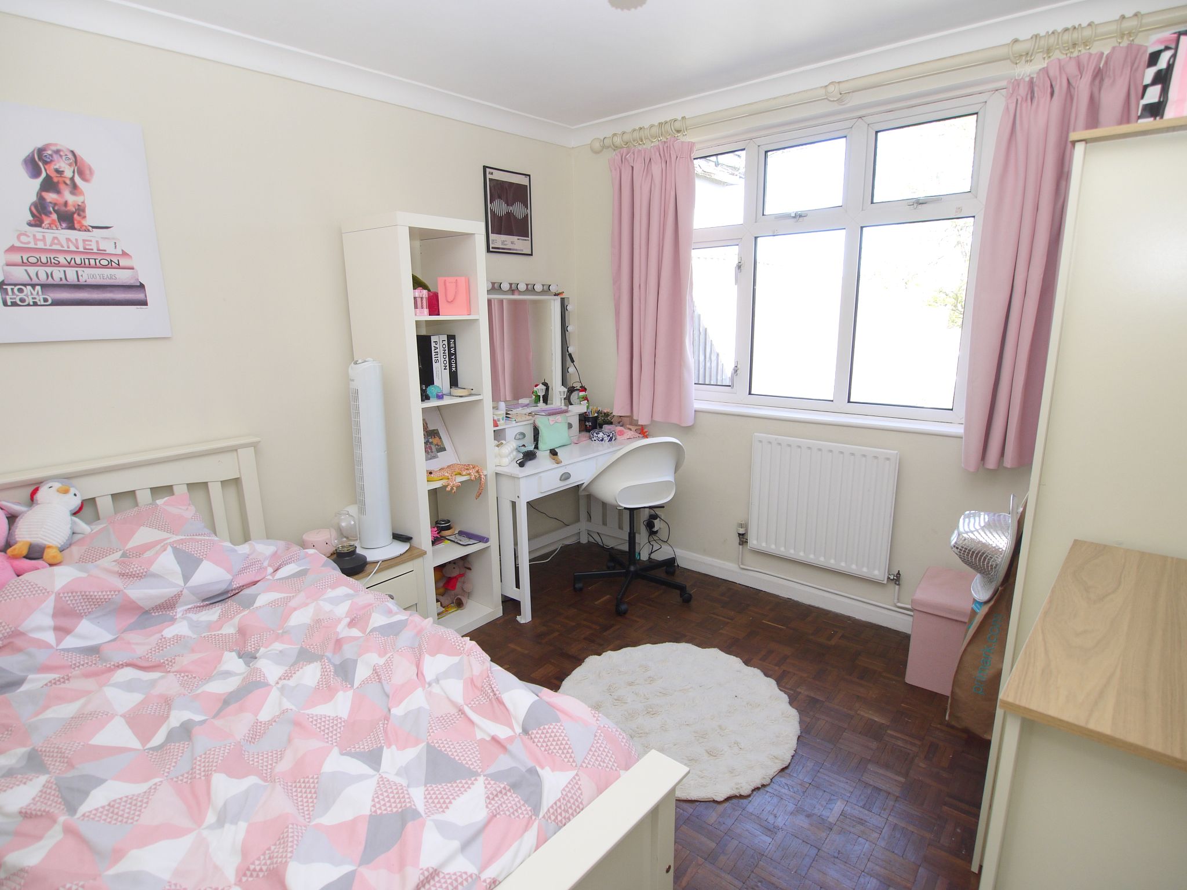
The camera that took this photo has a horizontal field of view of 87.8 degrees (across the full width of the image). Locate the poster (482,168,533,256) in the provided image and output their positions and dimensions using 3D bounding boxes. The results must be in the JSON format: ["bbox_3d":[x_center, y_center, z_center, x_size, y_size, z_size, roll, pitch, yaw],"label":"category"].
[{"bbox_3d":[-0.450,-1.230,3.278,0.020,0.418,0.316,10,17,41],"label":"poster"}]

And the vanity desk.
[{"bbox_3d":[-0.187,0.376,3.409,0.510,0.750,1.005,10,17,41],"label":"vanity desk"}]

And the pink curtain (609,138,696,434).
[{"bbox_3d":[0.310,-0.825,3.298,0.515,1.430,0.120,10,17,41],"label":"pink curtain"}]

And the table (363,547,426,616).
[{"bbox_3d":[-1.006,0.696,2.669,0.433,0.492,0.418,10,17,41],"label":"table"}]

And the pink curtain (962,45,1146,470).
[{"bbox_3d":[1.607,-0.575,2.176,0.380,1.395,0.120,10,17,41],"label":"pink curtain"}]

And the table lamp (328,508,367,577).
[{"bbox_3d":[-0.976,0.382,2.452,0.145,0.250,0.145,10,16,39],"label":"table lamp"}]

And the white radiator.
[{"bbox_3d":[1.079,0.280,2.942,0.673,0.610,0.070,10,17,41],"label":"white radiator"}]

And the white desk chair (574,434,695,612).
[{"bbox_3d":[0.206,0.348,3.259,0.620,0.885,0.620,-6,14,-23],"label":"white desk chair"}]

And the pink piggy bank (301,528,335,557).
[{"bbox_3d":[-1.156,0.419,2.605,0.123,0.092,0.122,-8,15,-25],"label":"pink piggy bank"}]

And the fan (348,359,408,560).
[{"bbox_3d":[-0.944,0.063,2.591,0.290,0.810,0.290,10,16,39],"label":"fan"}]

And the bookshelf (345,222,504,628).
[{"bbox_3d":[-0.751,-0.047,2.844,0.407,1.852,0.425,10,17,41],"label":"bookshelf"}]

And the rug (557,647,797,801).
[{"bbox_3d":[0.300,0.990,2.340,0.925,0.030,0.925,-1,12,0],"label":"rug"}]

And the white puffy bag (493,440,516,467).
[{"bbox_3d":[-0.464,0.040,3.132,0.100,0.090,0.200,-1,13,4],"label":"white puffy bag"}]

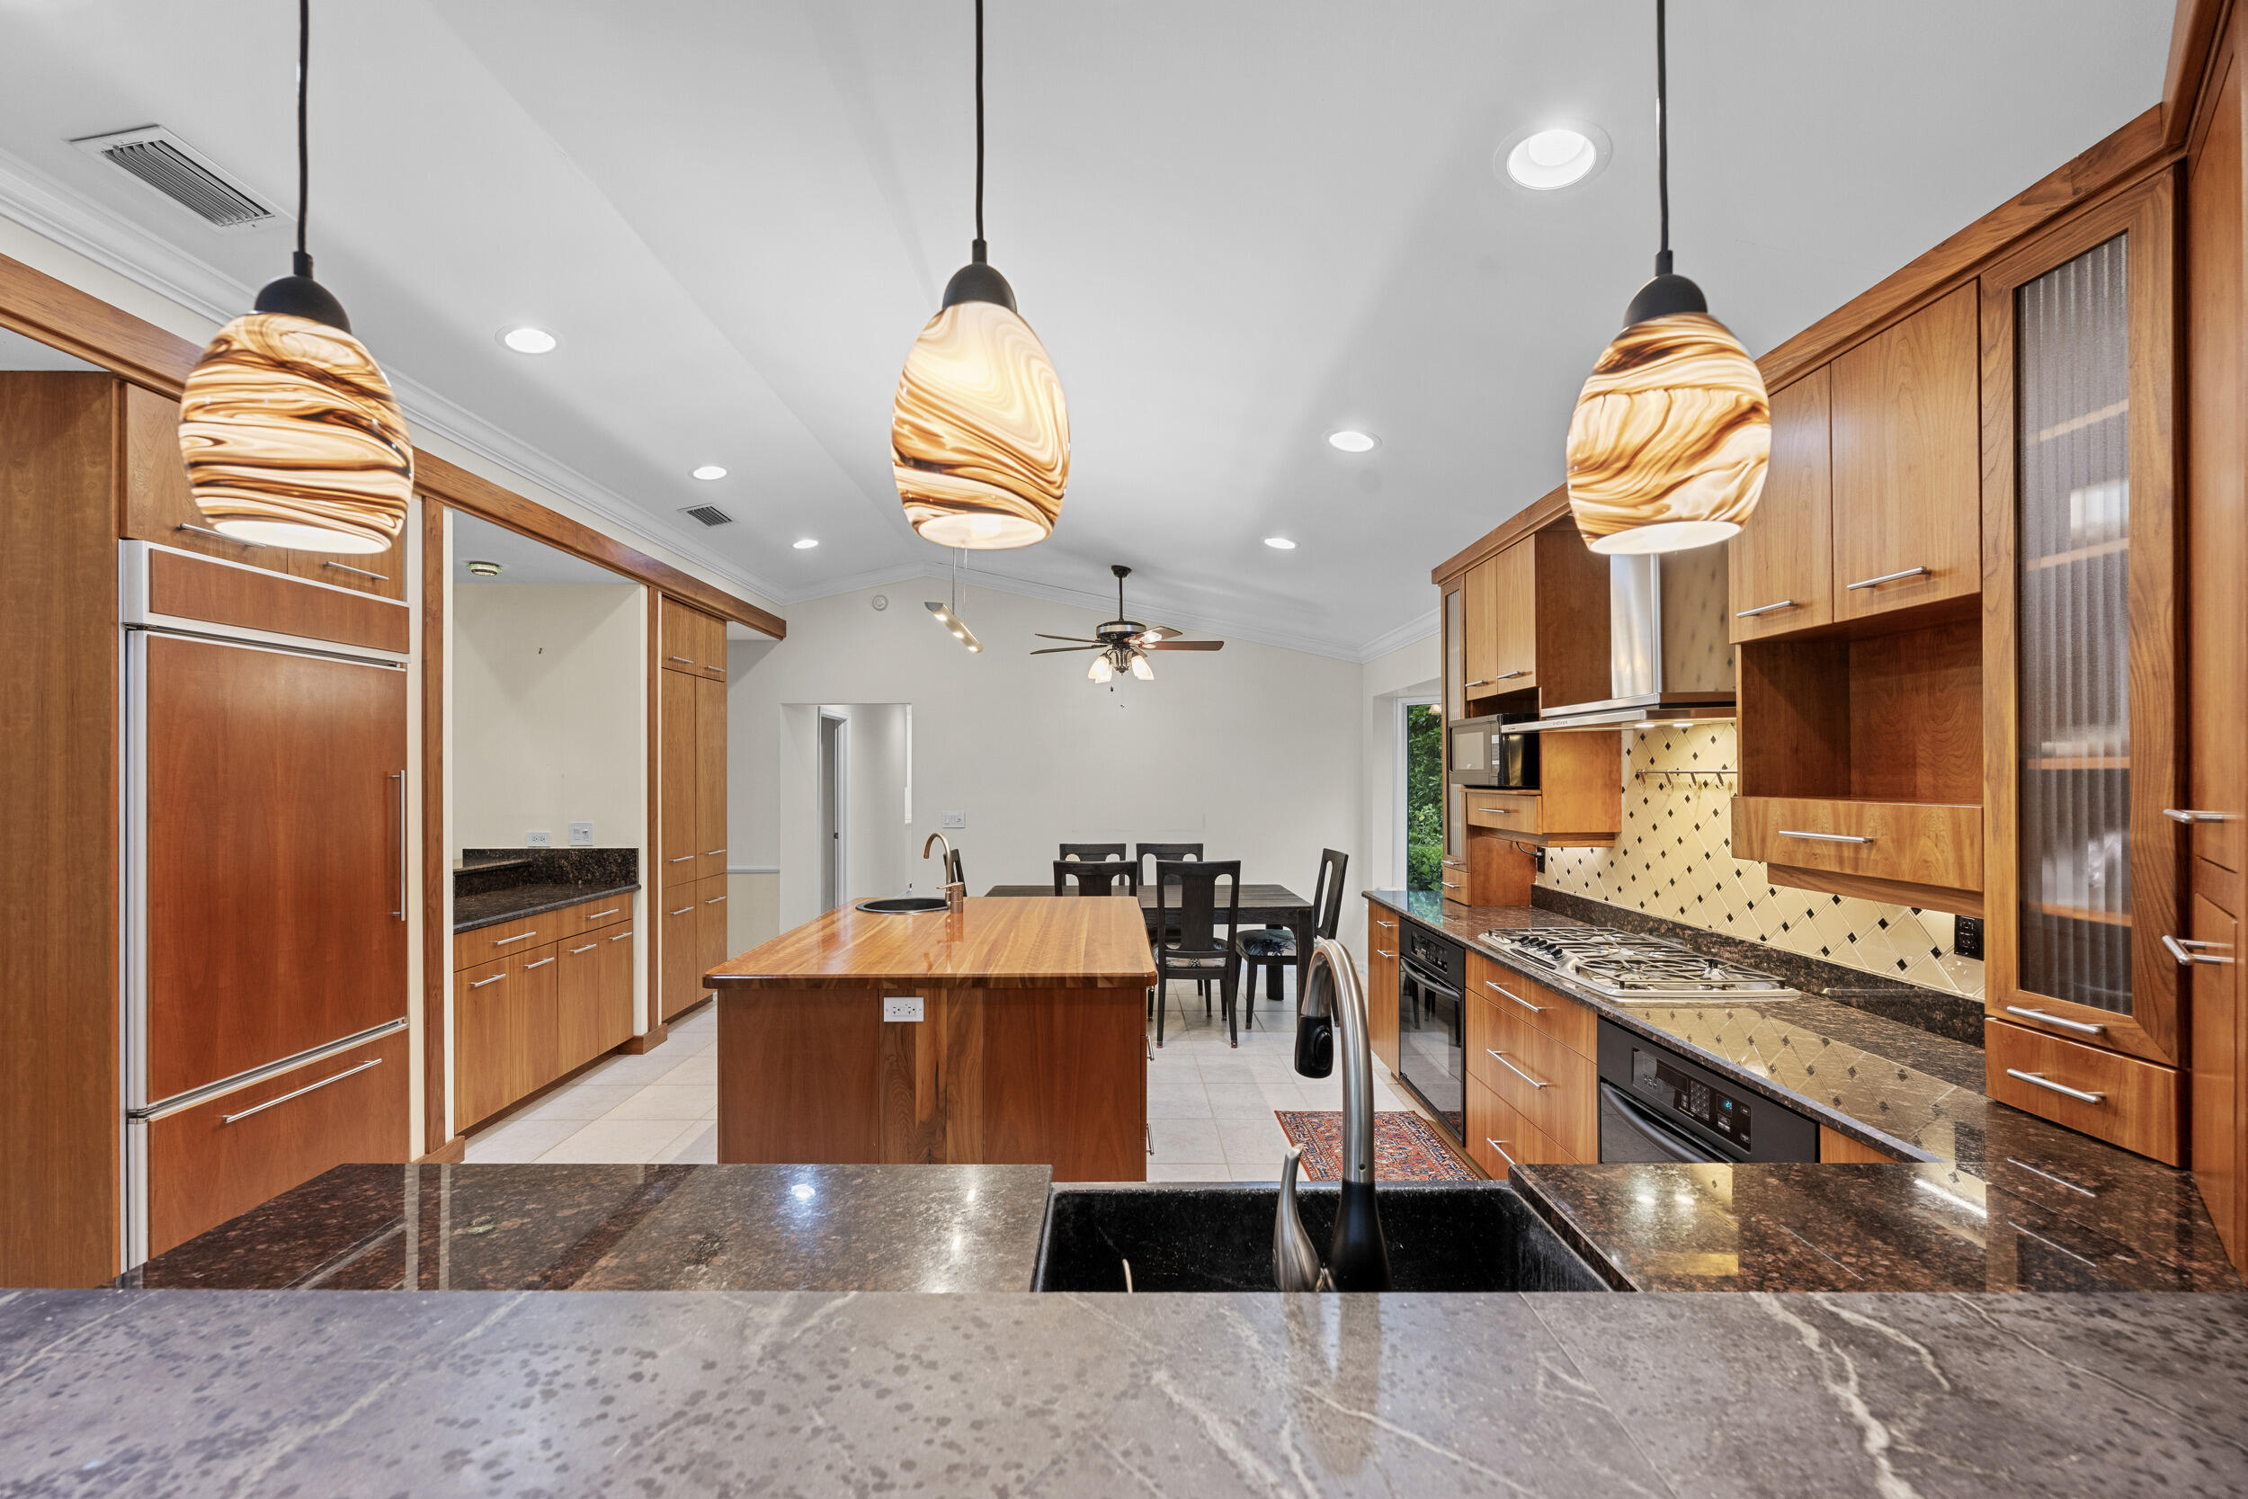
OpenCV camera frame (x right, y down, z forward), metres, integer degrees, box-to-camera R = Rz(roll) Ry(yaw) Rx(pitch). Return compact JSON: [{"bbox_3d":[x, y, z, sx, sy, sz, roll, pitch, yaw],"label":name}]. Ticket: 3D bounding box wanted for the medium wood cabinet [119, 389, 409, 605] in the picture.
[{"bbox_3d":[-2.910,-0.746,2.750,0.580,0.420,0.900,0,-1,0],"label":"medium wood cabinet"}]

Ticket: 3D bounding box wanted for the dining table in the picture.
[{"bbox_3d":[0.105,1.282,5.420,1.920,0.750,0.930,0,-1,0],"label":"dining table"}]

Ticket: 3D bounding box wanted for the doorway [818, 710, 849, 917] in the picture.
[{"bbox_3d":[-2.736,0.698,8.030,0.140,2.120,0.850,0,-1,-1],"label":"doorway"}]

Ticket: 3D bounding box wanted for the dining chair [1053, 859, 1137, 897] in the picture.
[{"bbox_3d":[-0.159,1.159,5.118,0.475,1.040,0.600,0,-1,-1],"label":"dining chair"}]

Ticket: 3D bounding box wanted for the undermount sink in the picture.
[{"bbox_3d":[0.256,0.799,1.149,0.760,0.235,0.510,0,-1,-1],"label":"undermount sink"}]

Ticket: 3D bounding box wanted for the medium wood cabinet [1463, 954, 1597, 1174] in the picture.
[{"bbox_3d":[1.550,1.087,2.760,0.590,0.760,0.890,0,-1,-1],"label":"medium wood cabinet"}]

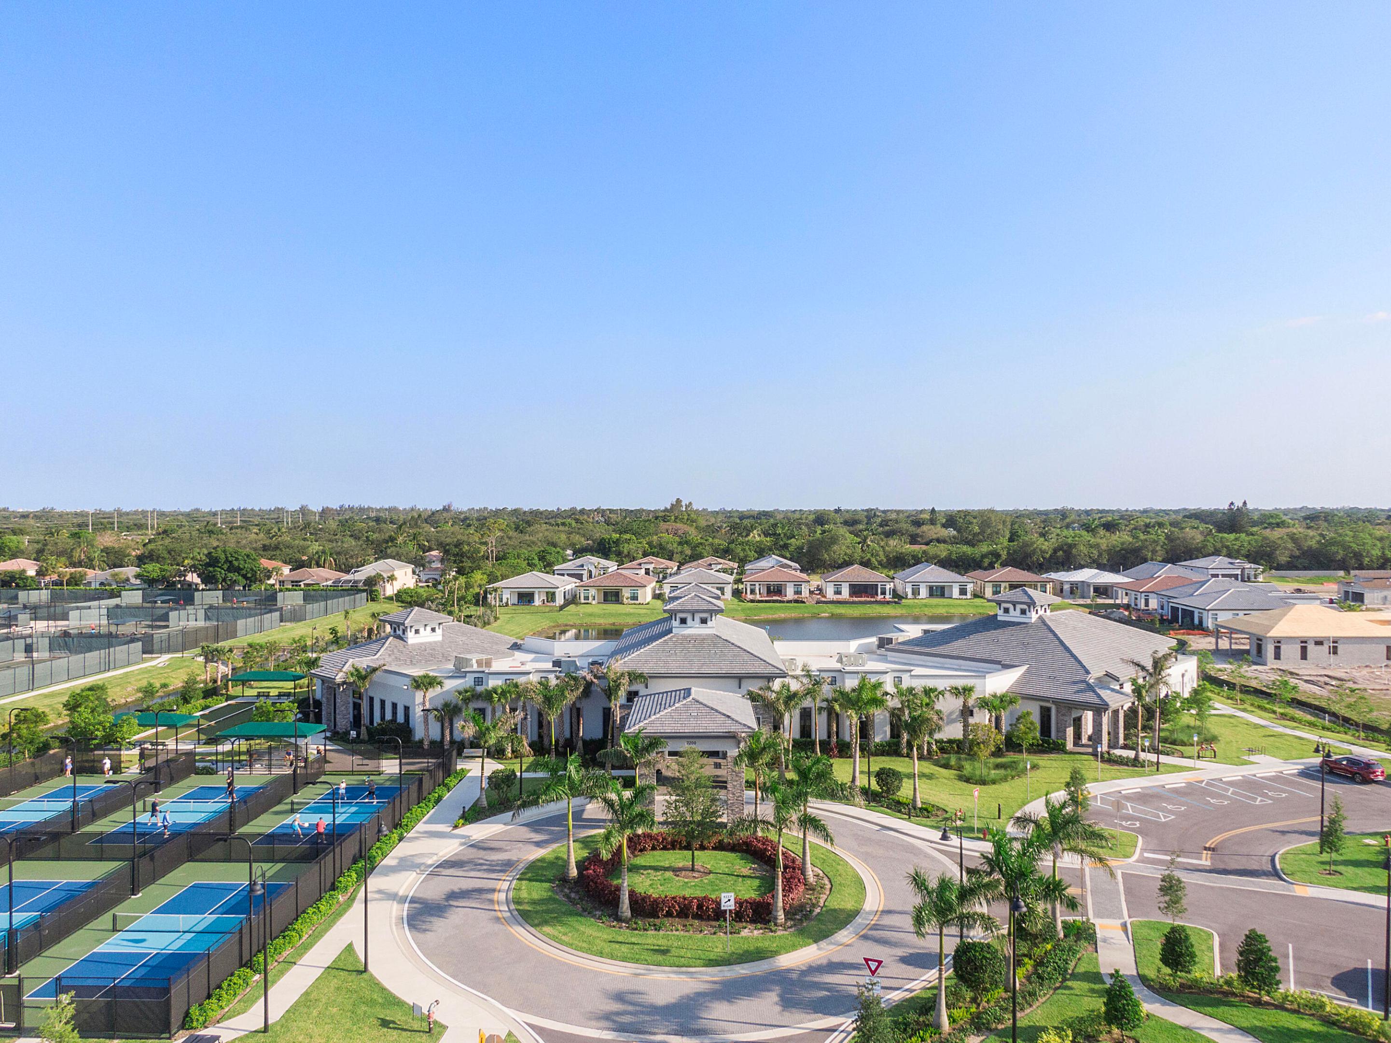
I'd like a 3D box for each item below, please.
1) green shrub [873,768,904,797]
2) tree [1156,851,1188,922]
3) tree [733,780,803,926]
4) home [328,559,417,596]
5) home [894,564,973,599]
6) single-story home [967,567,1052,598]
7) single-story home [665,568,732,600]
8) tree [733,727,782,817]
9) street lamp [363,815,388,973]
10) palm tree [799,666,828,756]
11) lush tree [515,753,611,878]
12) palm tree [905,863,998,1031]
[{"bbox_3d":[14.032,18.894,70.008,1.950,2.000,1.950,0,1,0],"label":"green shrub"},{"bbox_3d":[23.811,18.598,47.987,1.550,4.540,1.550,0,1,0],"label":"tree"},{"bbox_3d":[3.777,16.903,49.187,3.594,7.382,3.594,0,1,0],"label":"tree"},{"bbox_3d":[-82.086,14.175,247.780,14.200,8.120,23.500,0,1,0],"label":"home"},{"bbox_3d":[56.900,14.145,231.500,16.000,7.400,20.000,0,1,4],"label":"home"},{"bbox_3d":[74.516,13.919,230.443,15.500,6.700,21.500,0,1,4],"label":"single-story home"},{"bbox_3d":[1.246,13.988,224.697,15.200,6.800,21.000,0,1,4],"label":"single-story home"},{"bbox_3d":[3.937,16.741,61.184,3.099,7.386,3.099,0,1,0],"label":"tree"},{"bbox_3d":[-14.824,17.282,44.812,1.150,7.260,0.500,0,1,-12],"label":"street lamp"},{"bbox_3d":[10.119,16.274,82.665,2.645,7.740,2.645,0,1,0],"label":"palm tree"},{"bbox_3d":[-7.785,17.162,56.327,5.590,7.250,5.310,0,1,0],"label":"lush tree"},{"bbox_3d":[10.694,17.752,40.067,3.800,6.740,3.610,0,1,0],"label":"palm tree"}]

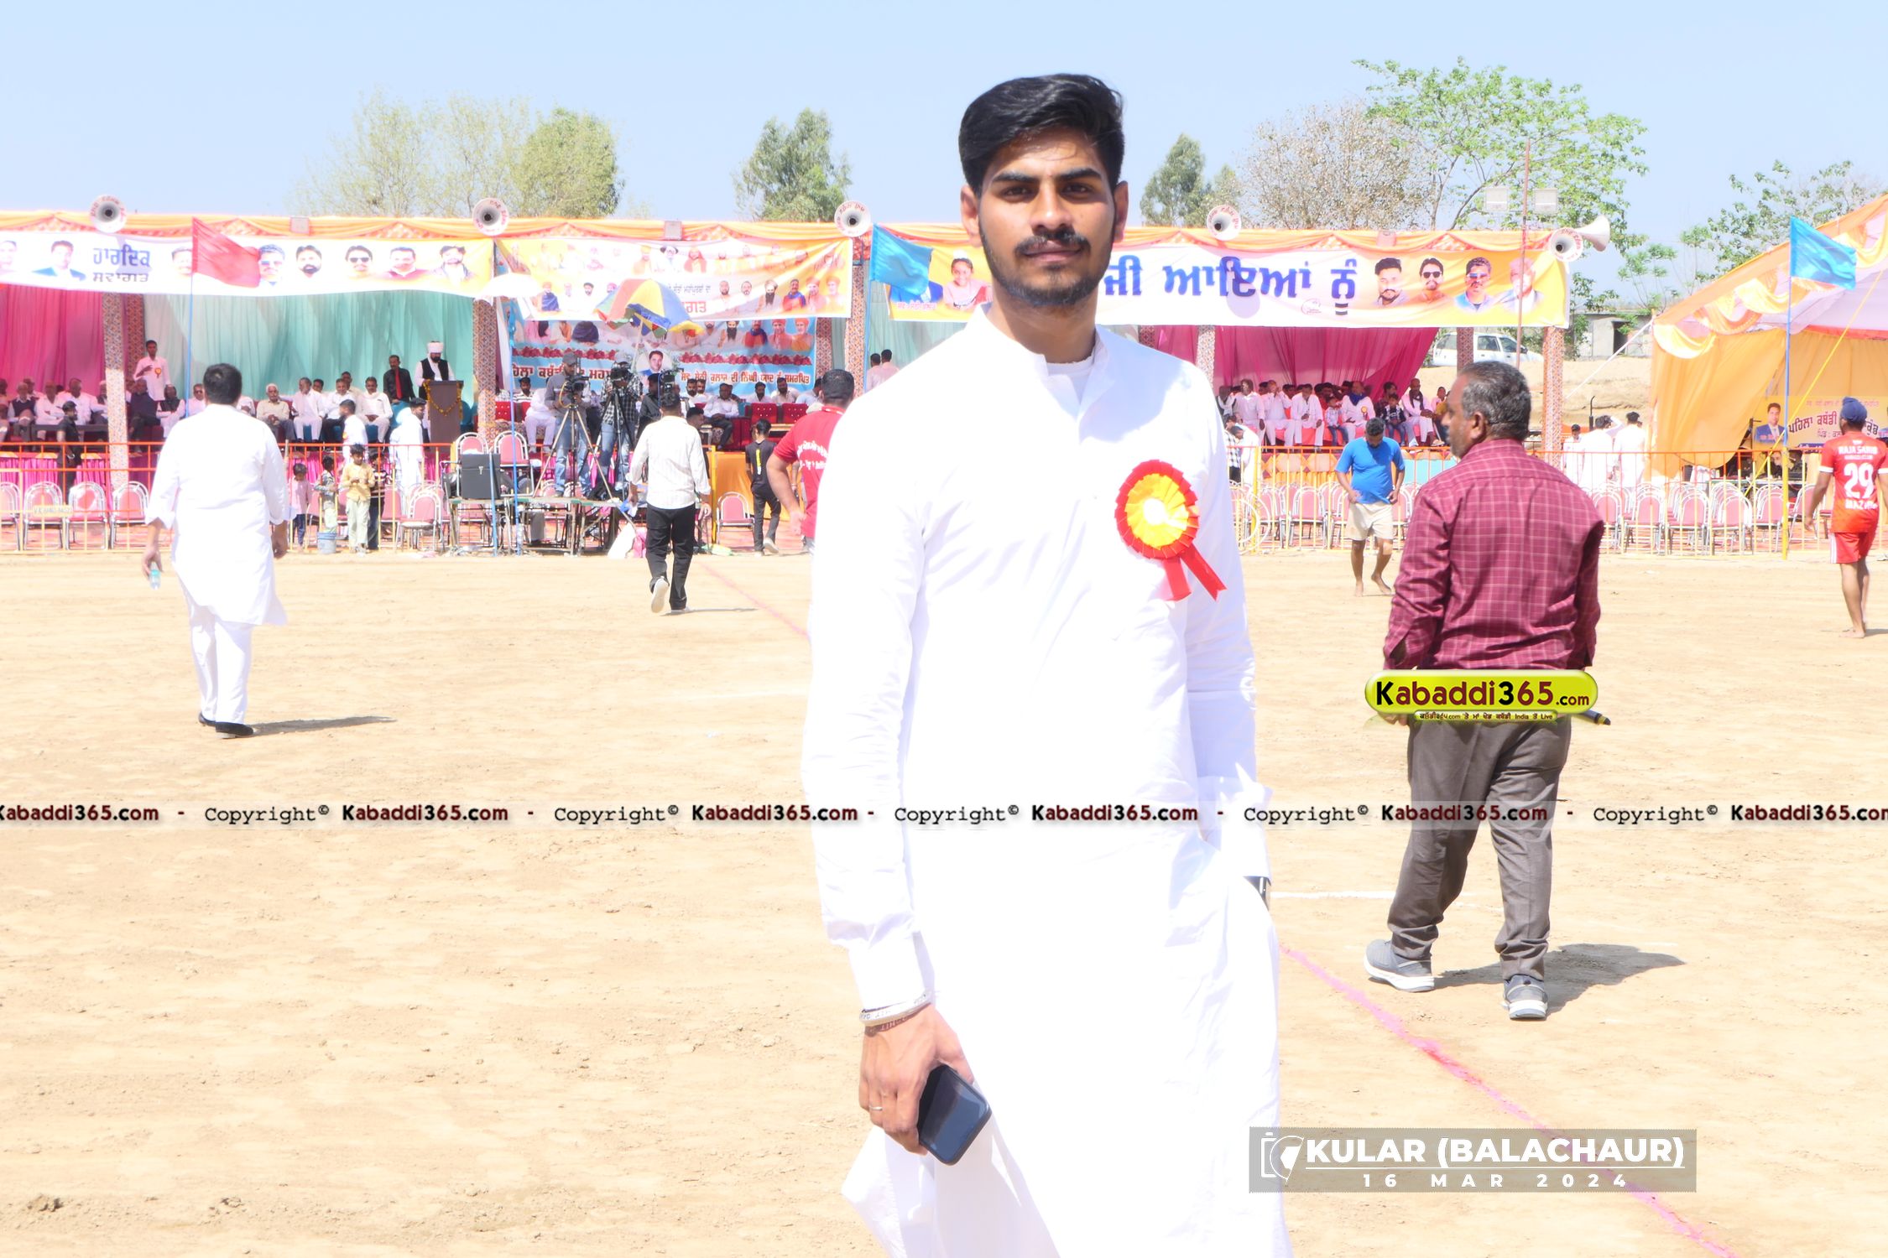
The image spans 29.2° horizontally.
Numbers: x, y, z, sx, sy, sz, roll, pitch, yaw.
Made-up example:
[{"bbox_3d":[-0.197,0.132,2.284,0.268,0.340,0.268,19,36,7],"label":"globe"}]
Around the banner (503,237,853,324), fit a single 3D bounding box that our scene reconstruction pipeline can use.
[{"bbox_3d":[-3.507,-4.581,47.400,4.600,1.100,0.080,0,3,-8],"label":"banner"}]

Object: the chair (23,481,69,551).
[{"bbox_3d":[-11.081,-1.391,44.600,0.500,0.850,0.500,0,3,-10],"label":"chair"}]

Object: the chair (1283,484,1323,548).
[{"bbox_3d":[4.894,-1.496,48.800,0.470,0.860,0.520,1,3,7],"label":"chair"}]

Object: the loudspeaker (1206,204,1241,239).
[{"bbox_3d":[3.784,-5.498,48.900,0.460,0.460,0.440,0,-2,-6],"label":"loudspeaker"}]

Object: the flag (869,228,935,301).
[{"bbox_3d":[-0.519,-4.620,45.500,0.820,0.900,0.220,0,3,0],"label":"flag"}]

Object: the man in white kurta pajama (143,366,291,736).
[{"bbox_3d":[-3.483,-0.382,17.350,0.700,1.760,0.430,0,3,-4],"label":"man in white kurta pajama"}]

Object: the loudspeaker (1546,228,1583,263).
[{"bbox_3d":[9.611,-5.933,56.000,0.540,0.540,0.500,0,3,0],"label":"loudspeaker"}]

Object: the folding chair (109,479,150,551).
[{"bbox_3d":[-10.499,-1.459,46.700,0.490,0.880,0.520,0,3,-7],"label":"folding chair"}]

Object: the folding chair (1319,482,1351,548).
[{"bbox_3d":[5.365,-1.519,49.200,0.470,0.860,0.520,1,3,7],"label":"folding chair"}]

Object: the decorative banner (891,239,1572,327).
[{"bbox_3d":[3.892,-4.650,49.000,9.360,1.100,0.100,0,3,-6],"label":"decorative banner"}]

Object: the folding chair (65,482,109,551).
[{"bbox_3d":[-10.554,-1.391,44.600,0.500,0.850,0.500,0,3,-10],"label":"folding chair"}]

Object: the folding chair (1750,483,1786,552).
[{"bbox_3d":[10.569,-1.365,46.300,0.460,0.860,0.520,1,3,19],"label":"folding chair"}]

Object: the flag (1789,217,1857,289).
[{"bbox_3d":[11.249,-4.815,46.300,0.860,0.900,0.200,0,3,0],"label":"flag"}]

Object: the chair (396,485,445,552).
[{"bbox_3d":[-6.454,-1.364,44.600,0.500,0.850,0.500,1,3,18],"label":"chair"}]

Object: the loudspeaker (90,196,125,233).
[{"bbox_3d":[-10.817,-5.363,46.800,0.480,0.490,0.480,0,3,-12],"label":"loudspeaker"}]

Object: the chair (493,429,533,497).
[{"bbox_3d":[-5.441,-2.083,45.600,0.470,0.860,0.520,0,3,-8],"label":"chair"}]

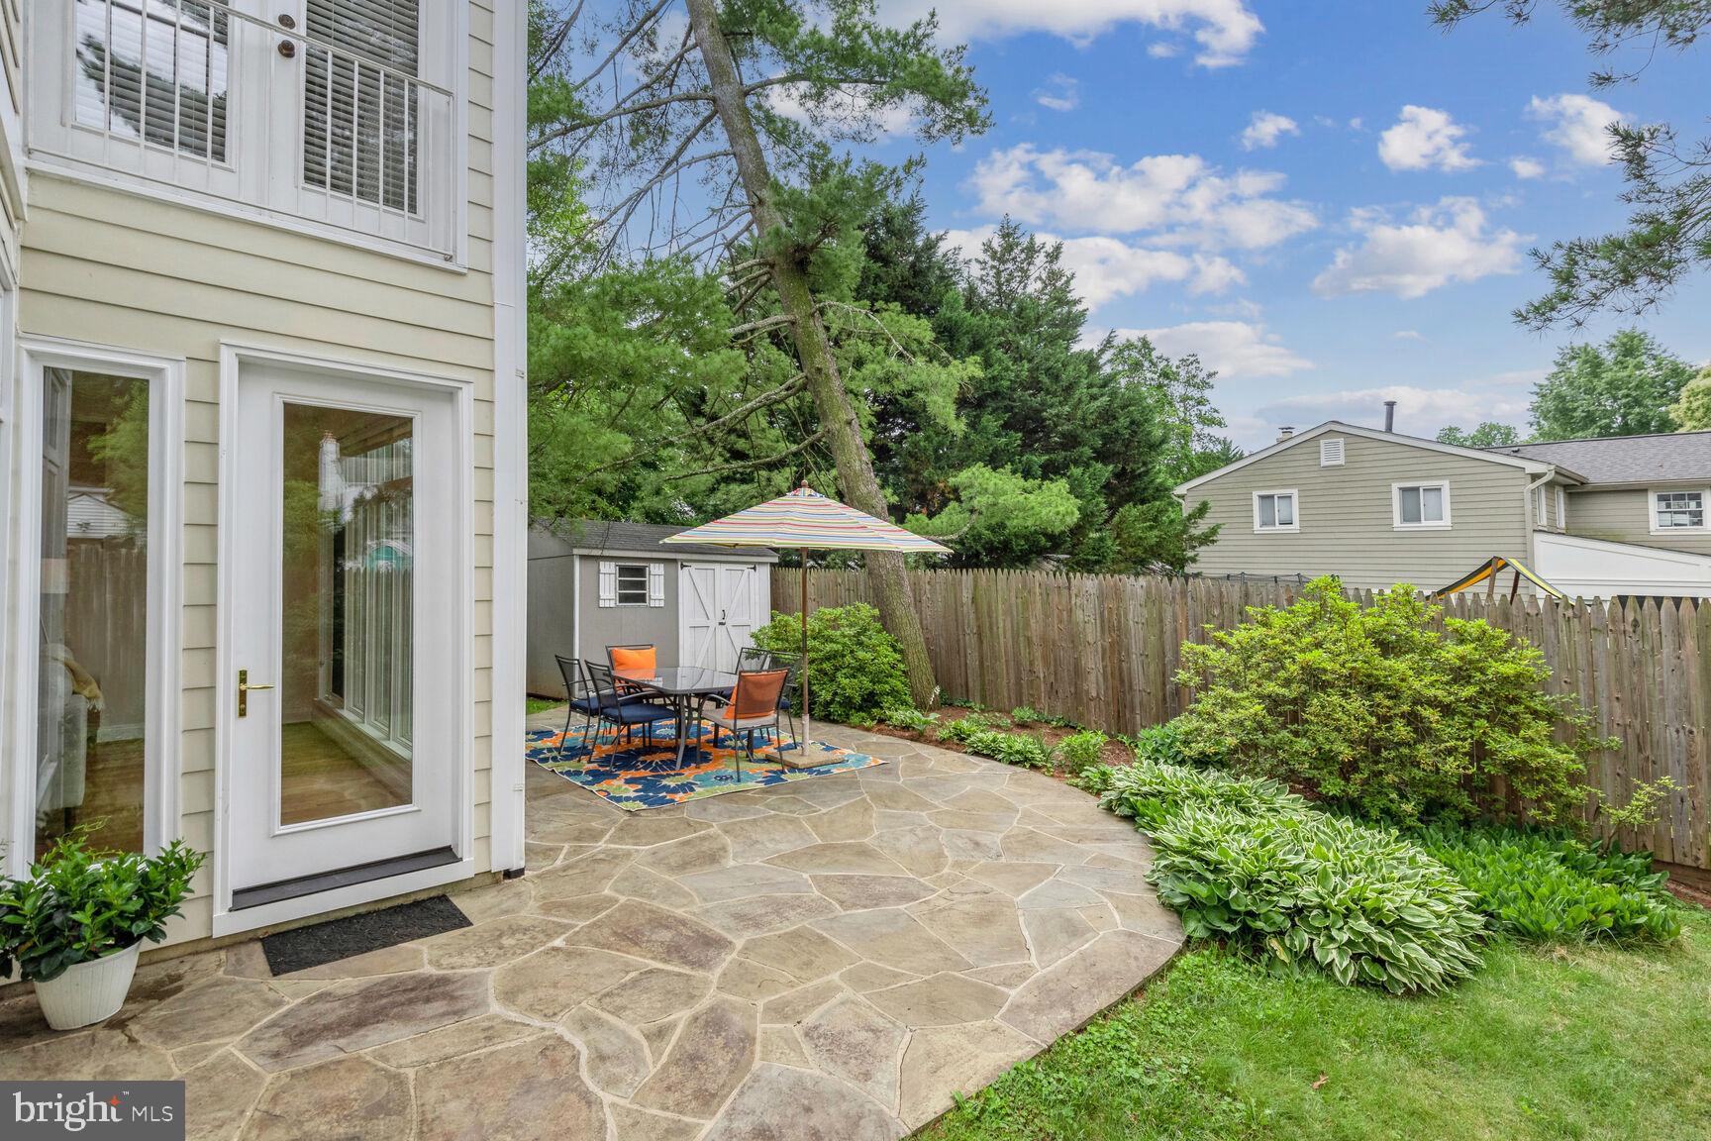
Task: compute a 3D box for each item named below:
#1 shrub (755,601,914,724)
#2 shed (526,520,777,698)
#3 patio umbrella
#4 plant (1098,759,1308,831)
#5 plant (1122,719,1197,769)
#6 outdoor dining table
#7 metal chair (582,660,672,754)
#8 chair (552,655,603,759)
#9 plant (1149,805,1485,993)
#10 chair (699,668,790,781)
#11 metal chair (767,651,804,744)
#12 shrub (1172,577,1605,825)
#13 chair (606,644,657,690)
[{"bbox_3d":[-0.305,1.102,9.636,1.980,1.370,1.650,0,-1,26],"label":"shrub"},{"bbox_3d":[-3.765,0.521,13.310,3.600,2.750,3.450,1,-1,-41],"label":"shed"},{"bbox_3d":[-0.455,0.472,6.964,2.700,2.560,2.700,0,-1,0],"label":"patio umbrella"},{"bbox_3d":[2.420,1.540,5.280,1.360,0.380,0.820,0,-1,9],"label":"plant"},{"bbox_3d":[2.880,1.634,7.099,0.780,0.420,0.720,0,-1,18],"label":"plant"},{"bbox_3d":[-1.649,1.397,7.328,1.000,0.720,1.620,1,-1,-38],"label":"outdoor dining table"},{"bbox_3d":[-2.076,1.308,7.037,0.680,0.925,0.600,1,-1,-41],"label":"metal chair"},{"bbox_3d":[-2.460,1.286,7.294,0.670,0.940,0.570,1,-1,-43],"label":"chair"},{"bbox_3d":[2.146,1.574,3.811,1.220,0.460,1.200,0,-1,12],"label":"plant"},{"bbox_3d":[-1.000,1.298,6.712,0.600,0.925,0.680,1,-2,-45],"label":"chair"},{"bbox_3d":[-0.961,1.315,7.583,0.680,0.925,0.600,1,-1,-42],"label":"metal chair"},{"bbox_3d":[4.018,1.014,6.012,1.400,1.850,2.650,1,-1,-43],"label":"shrub"},{"bbox_3d":[-2.290,1.296,8.054,0.580,0.940,0.660,1,-1,-37],"label":"chair"}]

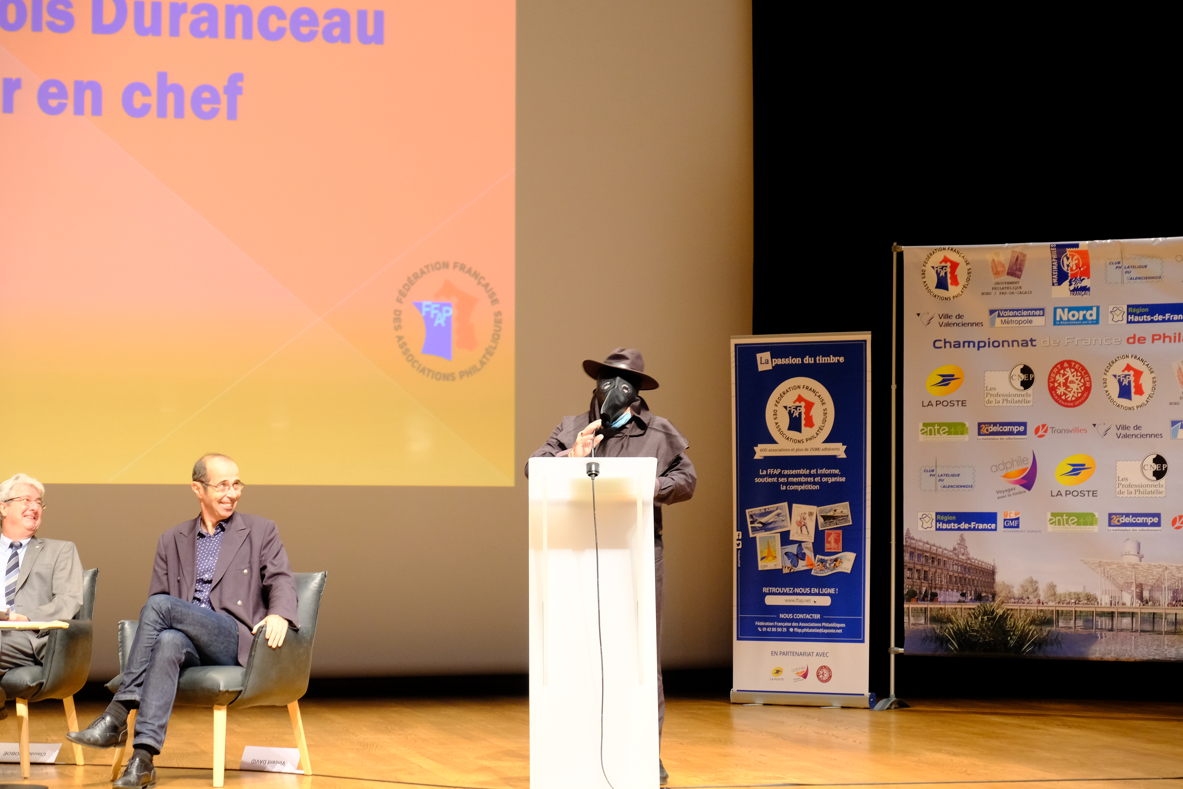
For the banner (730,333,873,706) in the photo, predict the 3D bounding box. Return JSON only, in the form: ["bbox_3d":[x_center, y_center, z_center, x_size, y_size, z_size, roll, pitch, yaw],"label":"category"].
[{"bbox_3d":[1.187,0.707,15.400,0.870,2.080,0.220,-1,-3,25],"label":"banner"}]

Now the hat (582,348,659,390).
[{"bbox_3d":[0.127,-0.120,10.580,0.310,0.125,0.340,16,-8,11],"label":"hat"}]

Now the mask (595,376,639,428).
[{"bbox_3d":[0.098,0.027,10.480,0.165,0.200,0.200,12,-4,14],"label":"mask"}]

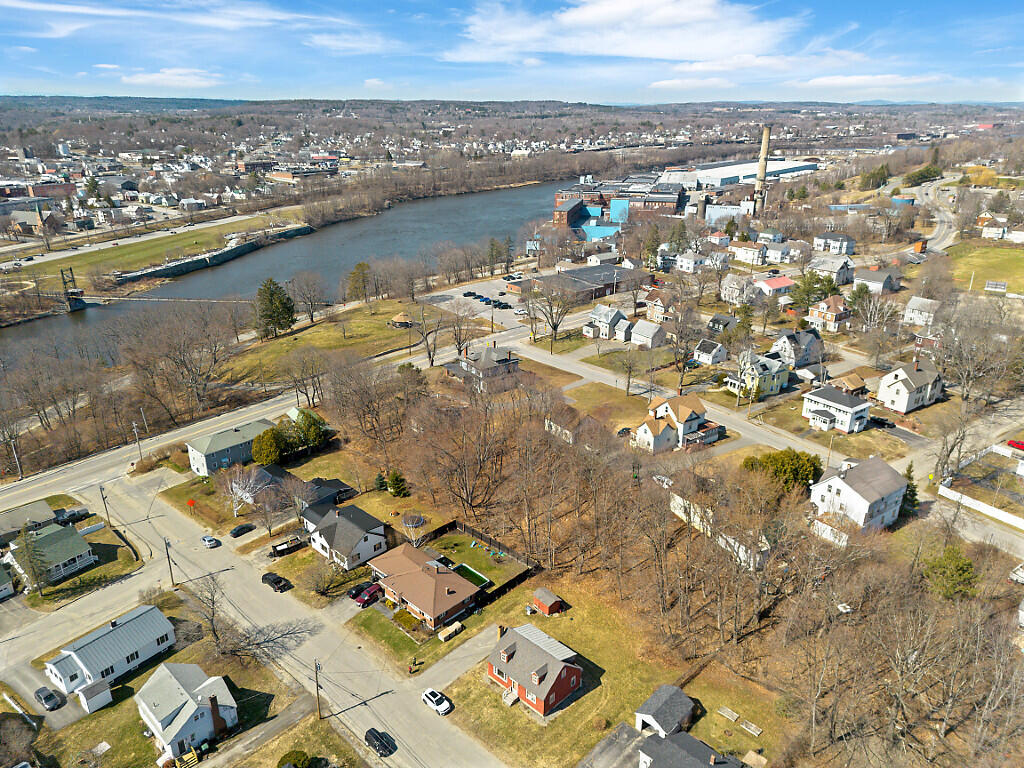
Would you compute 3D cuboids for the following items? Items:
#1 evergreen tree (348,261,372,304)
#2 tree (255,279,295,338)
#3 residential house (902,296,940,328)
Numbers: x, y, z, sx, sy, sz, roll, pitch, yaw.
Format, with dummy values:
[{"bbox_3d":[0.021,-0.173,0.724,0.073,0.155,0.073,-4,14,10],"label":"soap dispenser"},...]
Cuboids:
[{"bbox_3d":[-57.940,-38.670,271.470,8.200,15.470,8.200,-4,22,-11],"label":"evergreen tree"},{"bbox_3d":[-83.852,-26.918,251.264,13.000,20.800,13.000,0,22,0],"label":"tree"},{"bbox_3d":[151.260,-27.370,260.940,9.800,9.000,9.200,18,27,38],"label":"residential house"}]

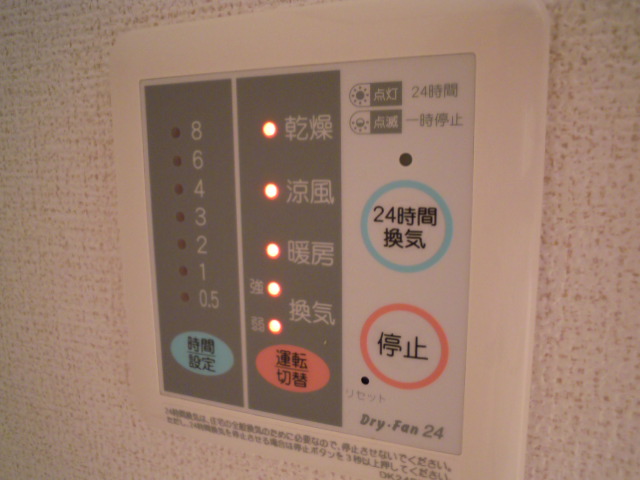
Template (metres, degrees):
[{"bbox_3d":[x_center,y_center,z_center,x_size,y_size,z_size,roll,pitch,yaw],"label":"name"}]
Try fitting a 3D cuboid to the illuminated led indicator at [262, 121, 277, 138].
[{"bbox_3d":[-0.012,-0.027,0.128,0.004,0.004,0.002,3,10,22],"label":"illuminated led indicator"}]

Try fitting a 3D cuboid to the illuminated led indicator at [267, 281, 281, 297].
[{"bbox_3d":[-0.012,0.013,0.135,0.004,0.004,0.002,3,10,22],"label":"illuminated led indicator"}]

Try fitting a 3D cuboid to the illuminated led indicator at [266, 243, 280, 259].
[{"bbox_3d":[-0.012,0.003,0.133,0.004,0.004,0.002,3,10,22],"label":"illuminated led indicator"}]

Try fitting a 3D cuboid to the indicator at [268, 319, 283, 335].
[{"bbox_3d":[-0.012,0.023,0.137,0.004,0.004,0.002,3,10,22],"label":"indicator"}]

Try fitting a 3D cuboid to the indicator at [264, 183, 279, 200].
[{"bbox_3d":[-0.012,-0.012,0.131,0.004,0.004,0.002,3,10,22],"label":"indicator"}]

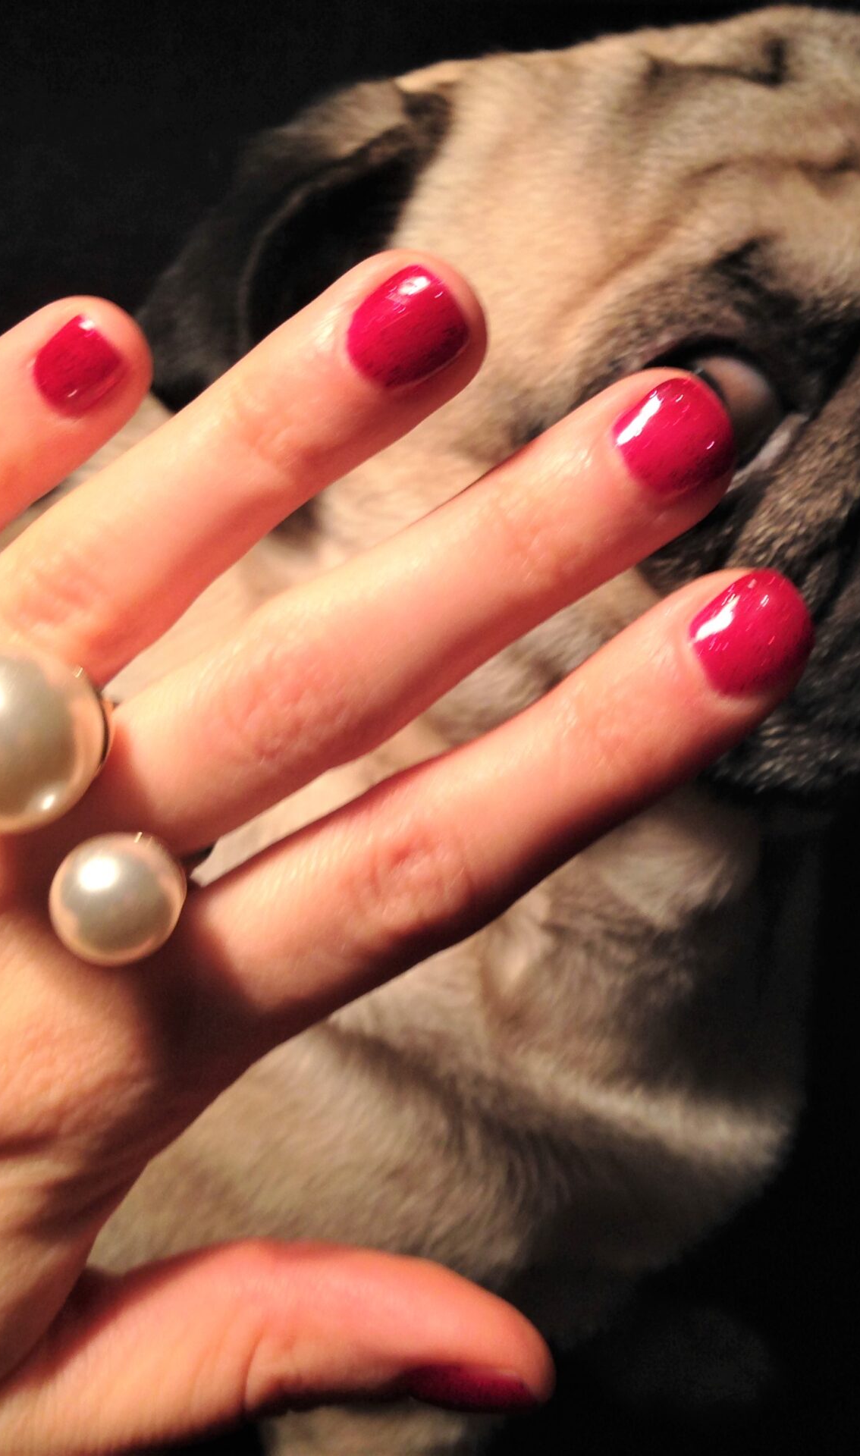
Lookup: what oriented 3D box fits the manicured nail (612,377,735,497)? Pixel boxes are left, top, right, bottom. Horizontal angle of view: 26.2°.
[{"bbox_3d":[0.025,-0.030,0.190,0.012,0.011,0.004,-34,0,-17],"label":"manicured nail"}]

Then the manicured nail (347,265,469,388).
[{"bbox_3d":[-0.002,-0.041,0.188,0.012,0.010,0.004,-38,0,-17],"label":"manicured nail"}]

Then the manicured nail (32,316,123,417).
[{"bbox_3d":[-0.036,-0.037,0.189,0.009,0.008,0.003,-40,0,-17],"label":"manicured nail"}]

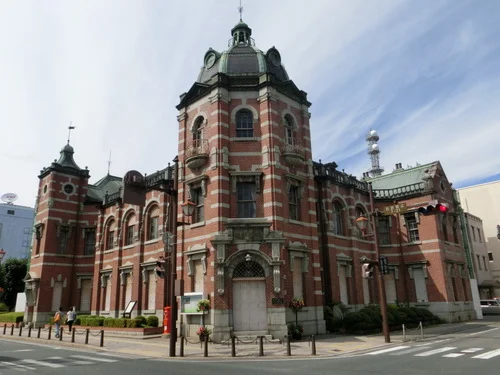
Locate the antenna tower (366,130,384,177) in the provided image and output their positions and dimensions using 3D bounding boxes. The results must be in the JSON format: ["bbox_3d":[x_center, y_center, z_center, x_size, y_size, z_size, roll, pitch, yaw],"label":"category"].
[{"bbox_3d":[57.842,-14.979,186.383,5.600,23.000,5.600,14,-23,-43],"label":"antenna tower"}]

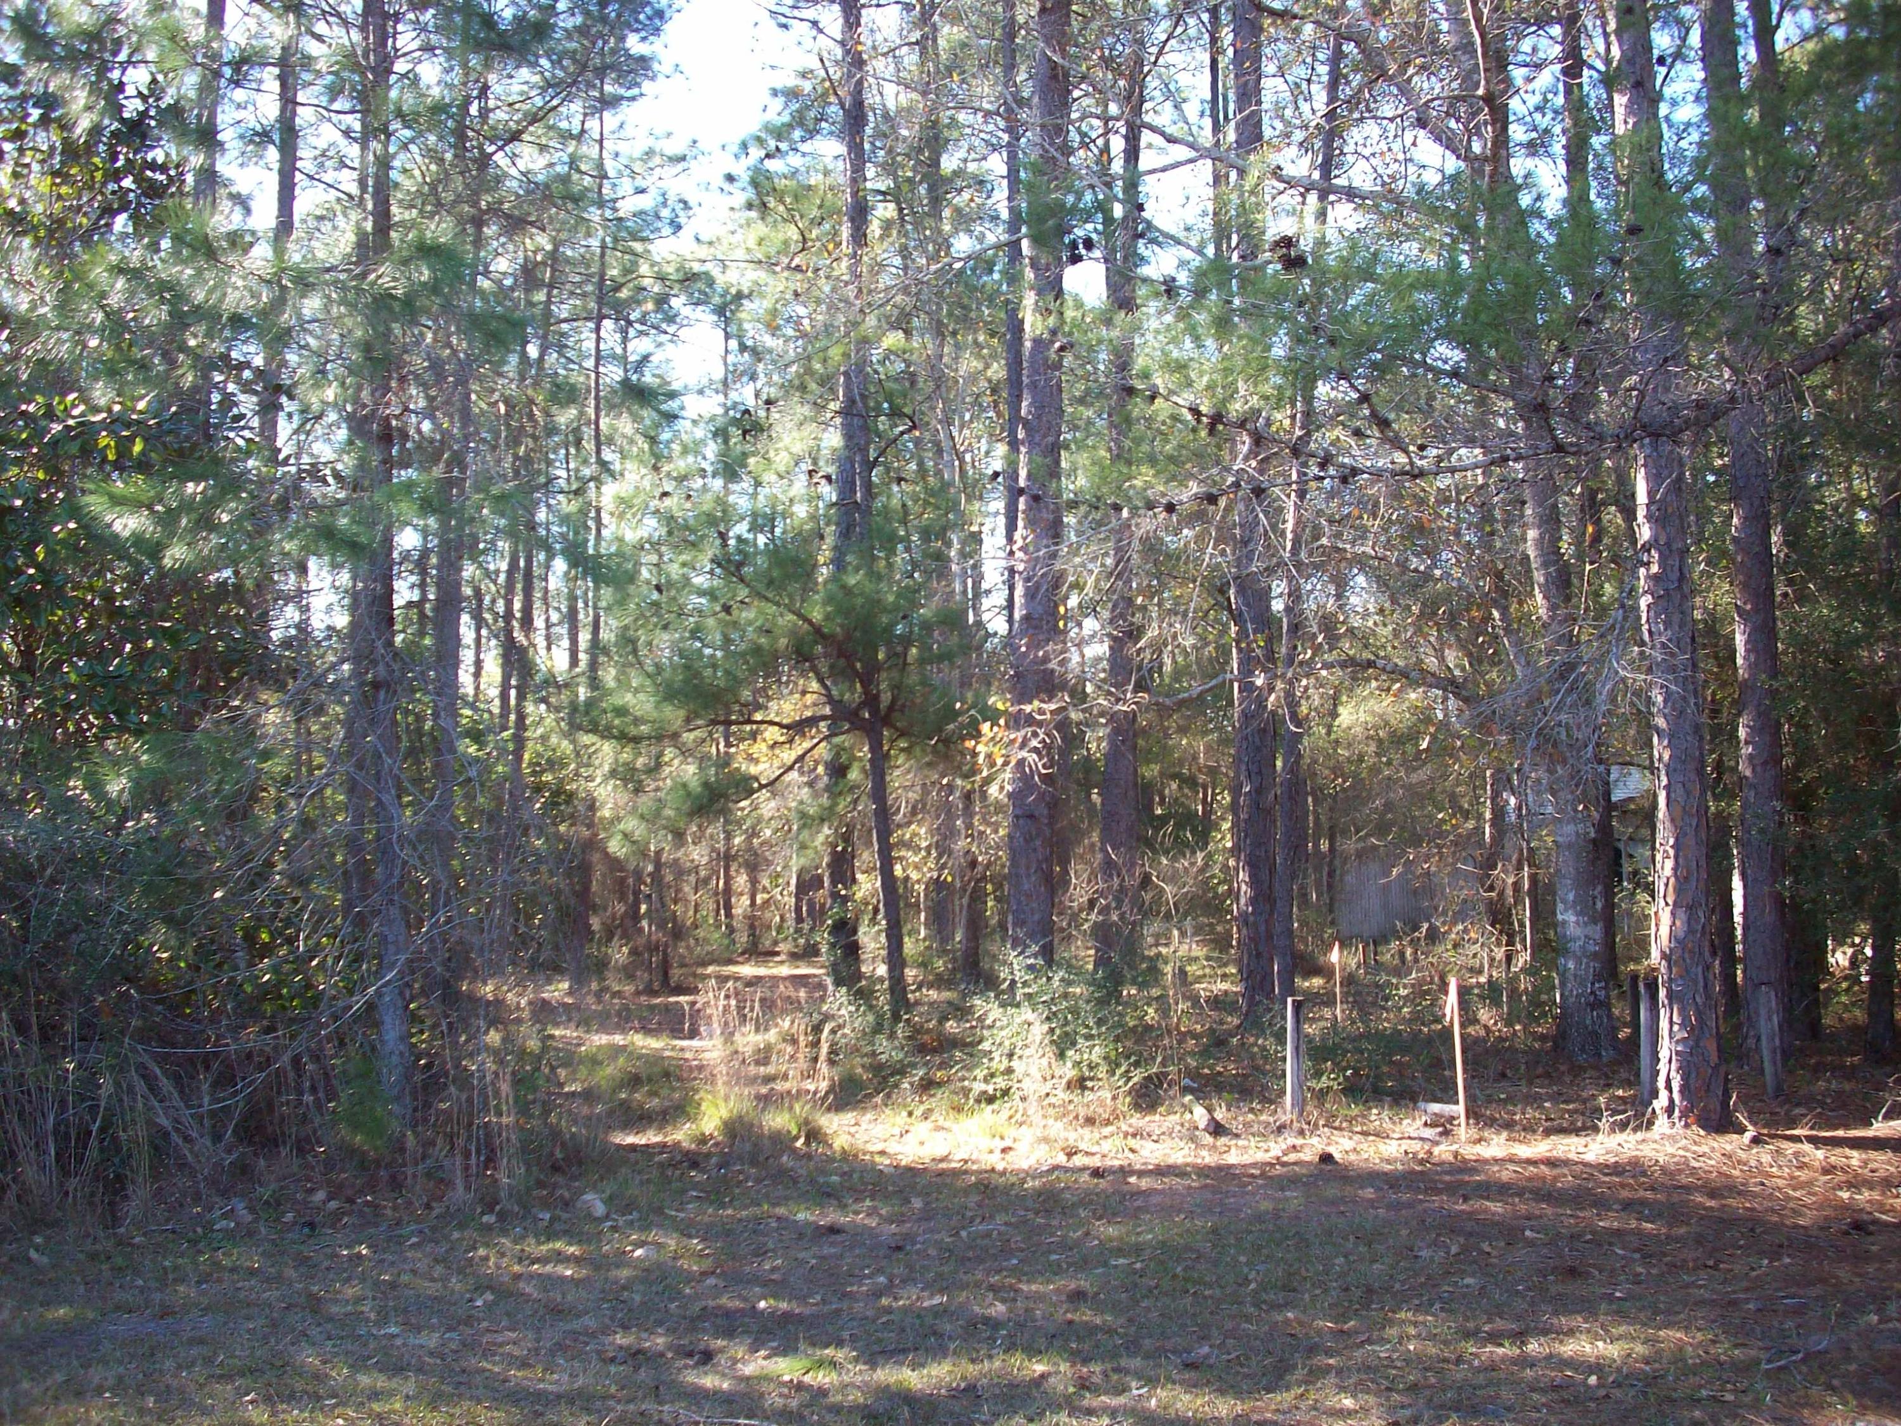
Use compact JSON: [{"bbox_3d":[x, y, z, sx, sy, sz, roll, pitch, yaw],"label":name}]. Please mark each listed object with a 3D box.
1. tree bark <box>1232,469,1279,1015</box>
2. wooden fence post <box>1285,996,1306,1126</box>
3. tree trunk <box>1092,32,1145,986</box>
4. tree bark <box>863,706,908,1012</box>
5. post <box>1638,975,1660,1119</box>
[{"bbox_3d":[3.499,0.408,23.490,0.445,6.255,0.445,0,-5,0],"label":"tree bark"},{"bbox_3d":[2.383,2.410,14.101,0.128,0.873,0.128,0,-5,0],"label":"wooden fence post"},{"bbox_3d":[2.184,-2.658,25.748,0.457,12.146,0.457,1,-5,0],"label":"tree trunk"},{"bbox_3d":[-0.701,1.572,21.746,0.204,3.388,0.204,-5,-5,0],"label":"tree bark"},{"bbox_3d":[4.961,2.379,14.511,0.137,0.993,0.137,1,-5,0],"label":"post"}]

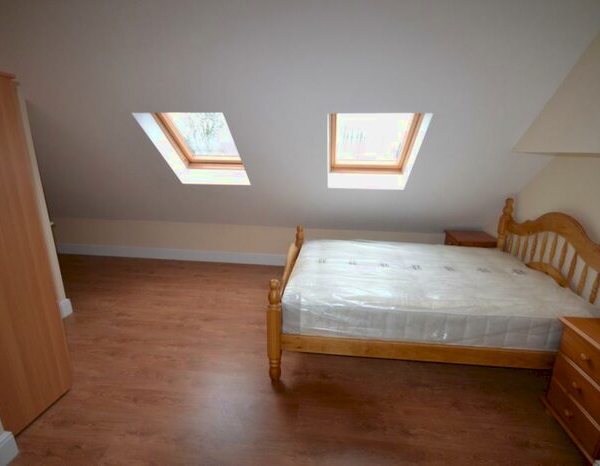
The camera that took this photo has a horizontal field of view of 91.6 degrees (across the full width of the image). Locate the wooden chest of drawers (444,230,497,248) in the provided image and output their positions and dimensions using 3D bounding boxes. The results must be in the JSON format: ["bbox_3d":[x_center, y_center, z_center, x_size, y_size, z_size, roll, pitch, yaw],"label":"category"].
[{"bbox_3d":[1.885,0.325,3.280,0.415,0.595,0.430,2,16,9],"label":"wooden chest of drawers"}]

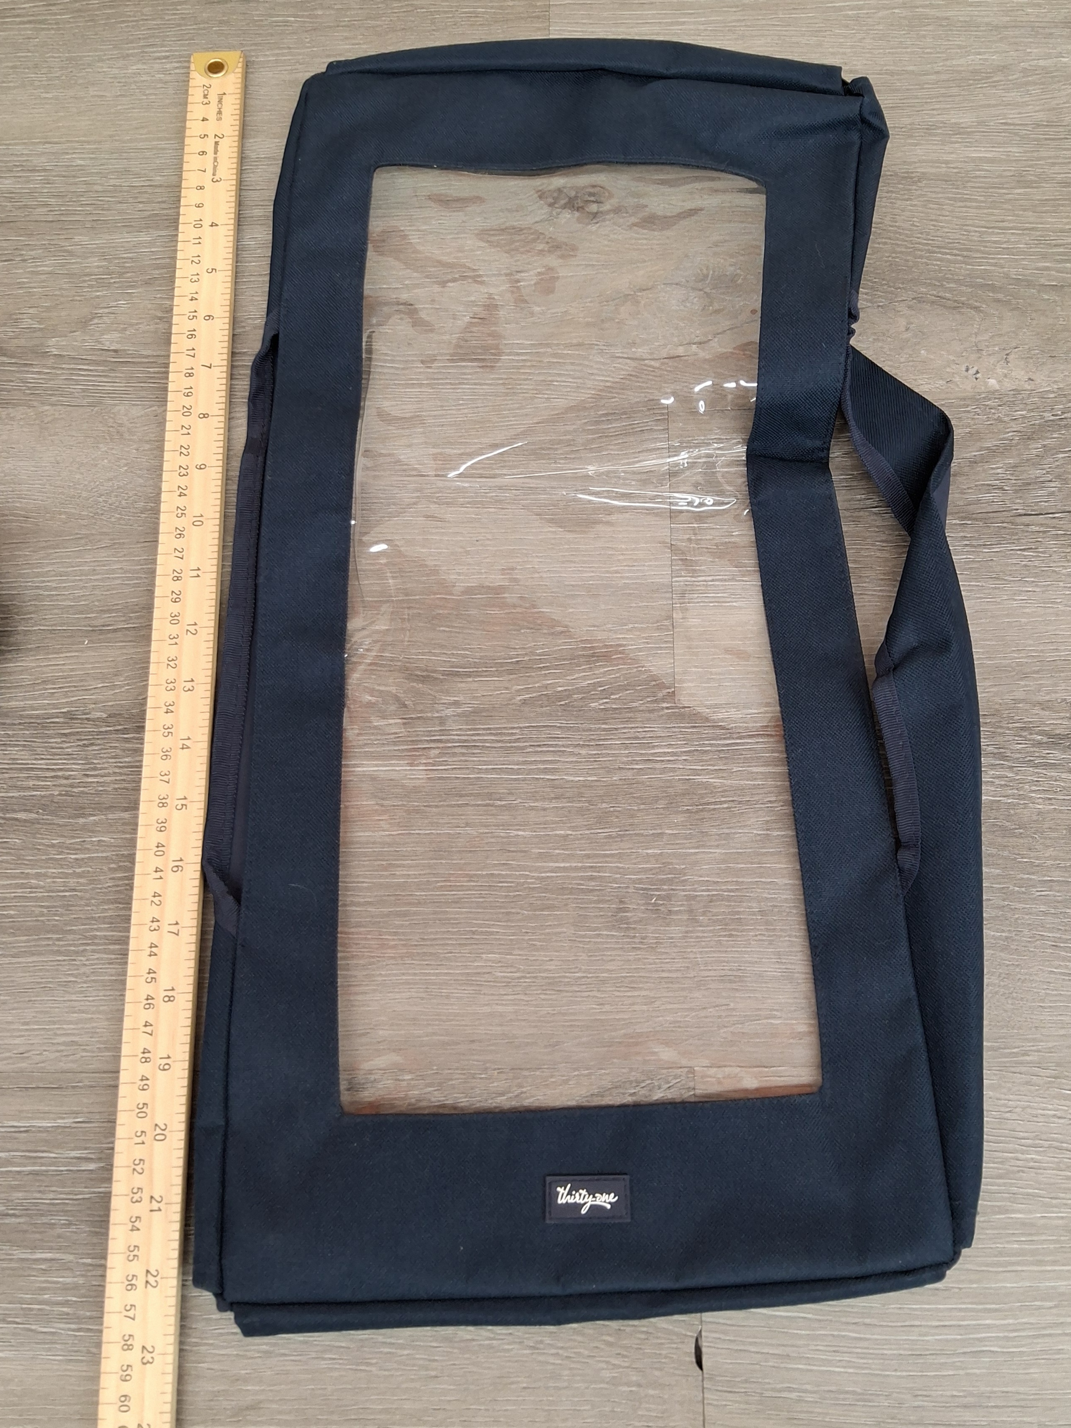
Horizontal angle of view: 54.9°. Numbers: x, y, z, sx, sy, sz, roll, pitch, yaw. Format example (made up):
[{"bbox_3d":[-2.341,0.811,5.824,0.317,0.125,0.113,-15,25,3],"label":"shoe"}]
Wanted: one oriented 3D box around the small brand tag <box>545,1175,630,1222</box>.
[{"bbox_3d":[0.019,0.179,0.381,0.031,0.002,0.016,-1,76,1],"label":"small brand tag"}]

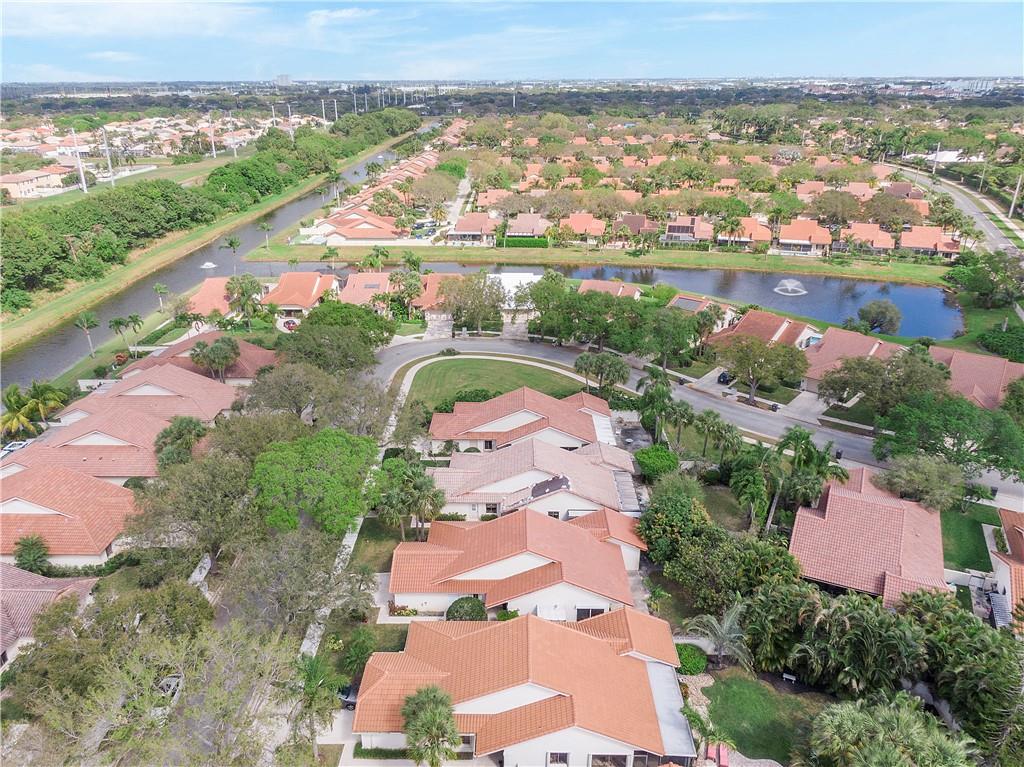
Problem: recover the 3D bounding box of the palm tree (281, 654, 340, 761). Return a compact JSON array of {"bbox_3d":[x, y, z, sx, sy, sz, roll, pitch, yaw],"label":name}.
[{"bbox_3d":[-13.426,22.759,48.659,3.951,8.914,3.951,0,23,0],"label":"palm tree"}]

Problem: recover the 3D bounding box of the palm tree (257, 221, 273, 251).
[{"bbox_3d":[-70.810,-41.911,202.220,4.400,7.200,4.400,0,23,0],"label":"palm tree"}]

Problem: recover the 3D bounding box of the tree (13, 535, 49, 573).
[{"bbox_3d":[-45.106,16.366,66.606,3.000,4.700,3.000,0,23,0],"label":"tree"}]

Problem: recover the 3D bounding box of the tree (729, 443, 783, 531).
[{"bbox_3d":[24.749,11.038,73.894,4.666,10.212,4.666,0,23,0],"label":"tree"}]

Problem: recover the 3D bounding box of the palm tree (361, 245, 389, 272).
[{"bbox_3d":[-32.732,-29.262,169.147,5.800,7.300,5.200,0,23,0],"label":"palm tree"}]

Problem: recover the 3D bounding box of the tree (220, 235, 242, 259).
[{"bbox_3d":[-67.952,-30.193,171.453,4.700,9.900,4.700,0,23,0],"label":"tree"}]

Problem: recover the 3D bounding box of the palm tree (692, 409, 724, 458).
[{"bbox_3d":[24.511,6.396,89.253,3.887,6.633,3.887,0,23,0],"label":"palm tree"}]

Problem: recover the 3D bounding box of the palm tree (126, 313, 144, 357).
[{"bbox_3d":[-62.883,-7.872,118.950,2.900,8.000,2.900,0,23,0],"label":"palm tree"}]

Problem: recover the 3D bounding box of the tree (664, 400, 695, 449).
[{"bbox_3d":[21.927,5.345,91.897,4.000,6.500,4.000,0,23,0],"label":"tree"}]

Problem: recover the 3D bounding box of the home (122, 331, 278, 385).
[{"bbox_3d":[-49.871,-3.997,114.504,22.300,6.500,13.400,0,23,0],"label":"home"}]

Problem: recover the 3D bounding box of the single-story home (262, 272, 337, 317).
[{"bbox_3d":[-44.621,-20.487,153.363,13.440,6.100,23.520,0,23,0],"label":"single-story home"}]

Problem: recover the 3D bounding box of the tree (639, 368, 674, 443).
[{"bbox_3d":[17.847,3.470,88.198,4.500,10.700,4.500,0,23,0],"label":"tree"}]

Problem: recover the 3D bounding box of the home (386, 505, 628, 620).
[{"bbox_3d":[0.981,16.149,66.836,23.800,6.600,13.100,0,23,0],"label":"home"}]

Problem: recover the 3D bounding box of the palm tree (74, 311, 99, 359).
[{"bbox_3d":[-71.077,-8.072,119.390,3.700,8.100,3.700,0,23,0],"label":"palm tree"}]

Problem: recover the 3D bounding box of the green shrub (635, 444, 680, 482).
[{"bbox_3d":[17.275,9.014,84.051,5.200,3.800,5.000,0,23,0],"label":"green shrub"}]

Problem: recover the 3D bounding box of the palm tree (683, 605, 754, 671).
[{"bbox_3d":[16.549,20.765,57.187,5.577,5.585,5.577,0,23,0],"label":"palm tree"}]

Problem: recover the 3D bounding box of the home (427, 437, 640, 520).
[{"bbox_3d":[2.003,10.525,79.931,24.200,6.600,13.200,0,23,0],"label":"home"}]

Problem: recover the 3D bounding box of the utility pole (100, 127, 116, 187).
[{"bbox_3d":[-175.884,-98.649,309.444,0.900,25.200,0.900,0,23,0],"label":"utility pole"}]

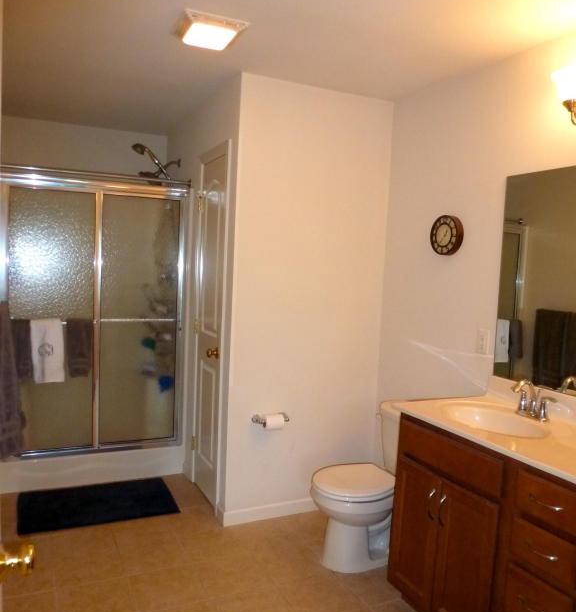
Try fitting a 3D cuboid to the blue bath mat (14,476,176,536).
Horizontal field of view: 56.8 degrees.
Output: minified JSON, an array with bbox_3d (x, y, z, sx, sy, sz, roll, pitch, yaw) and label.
[{"bbox_3d":[-1.119,1.159,3.155,0.833,0.016,0.530,1,4,-26],"label":"blue bath mat"}]

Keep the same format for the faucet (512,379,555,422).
[{"bbox_3d":[0.975,0.384,2.178,0.170,0.162,0.180,1,4,-26],"label":"faucet"}]

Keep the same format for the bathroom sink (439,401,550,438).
[{"bbox_3d":[0.832,0.527,2.172,0.360,0.140,0.470,1,4,-26],"label":"bathroom sink"}]

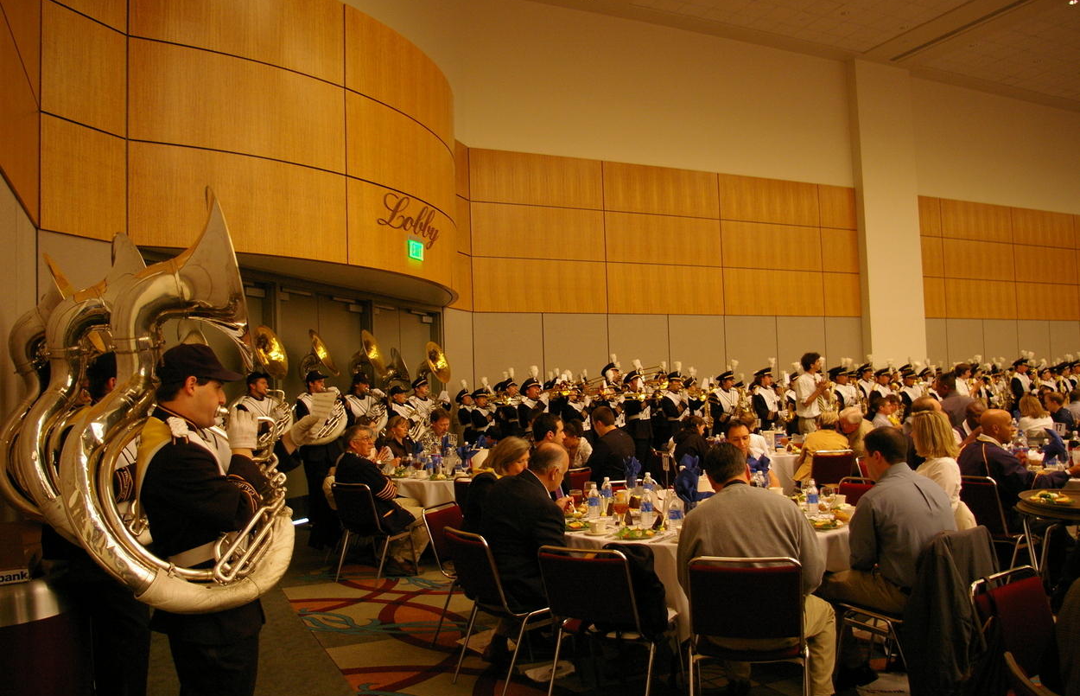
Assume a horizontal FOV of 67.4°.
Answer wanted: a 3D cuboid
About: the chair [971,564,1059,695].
[{"bbox_3d":[1.849,1.238,2.812,0.480,0.850,0.550,0,-4,-33],"label":"chair"}]

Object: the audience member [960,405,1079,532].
[{"bbox_3d":[3.506,1.114,5.911,0.850,1.340,0.580,-1,-3,-18],"label":"audience member"}]

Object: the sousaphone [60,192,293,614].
[{"bbox_3d":[-1.134,0.133,2.520,0.690,1.320,0.660,0,-4,-27],"label":"sousaphone"}]

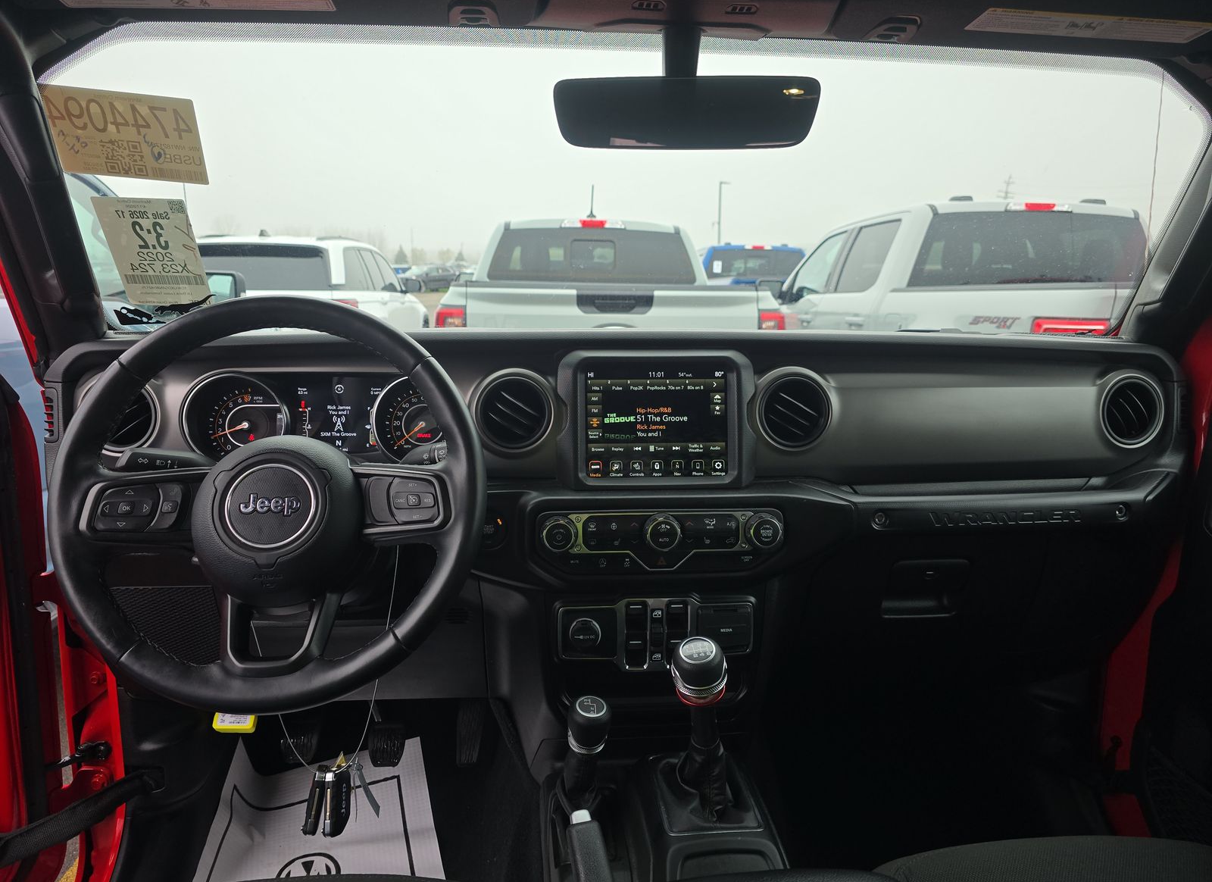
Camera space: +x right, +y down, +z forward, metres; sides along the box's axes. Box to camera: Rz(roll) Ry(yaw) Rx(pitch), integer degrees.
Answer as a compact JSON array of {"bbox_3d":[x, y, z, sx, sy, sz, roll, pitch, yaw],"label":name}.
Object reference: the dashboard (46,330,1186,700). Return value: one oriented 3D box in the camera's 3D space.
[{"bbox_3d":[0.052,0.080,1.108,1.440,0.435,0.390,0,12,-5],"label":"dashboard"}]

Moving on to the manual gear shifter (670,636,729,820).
[{"bbox_3d":[0.099,0.306,0.858,0.058,0.224,0.075,-5,27,-4],"label":"manual gear shifter"}]

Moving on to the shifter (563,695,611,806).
[{"bbox_3d":[-0.021,0.340,0.903,0.049,0.142,0.056,-1,26,-5],"label":"shifter"}]

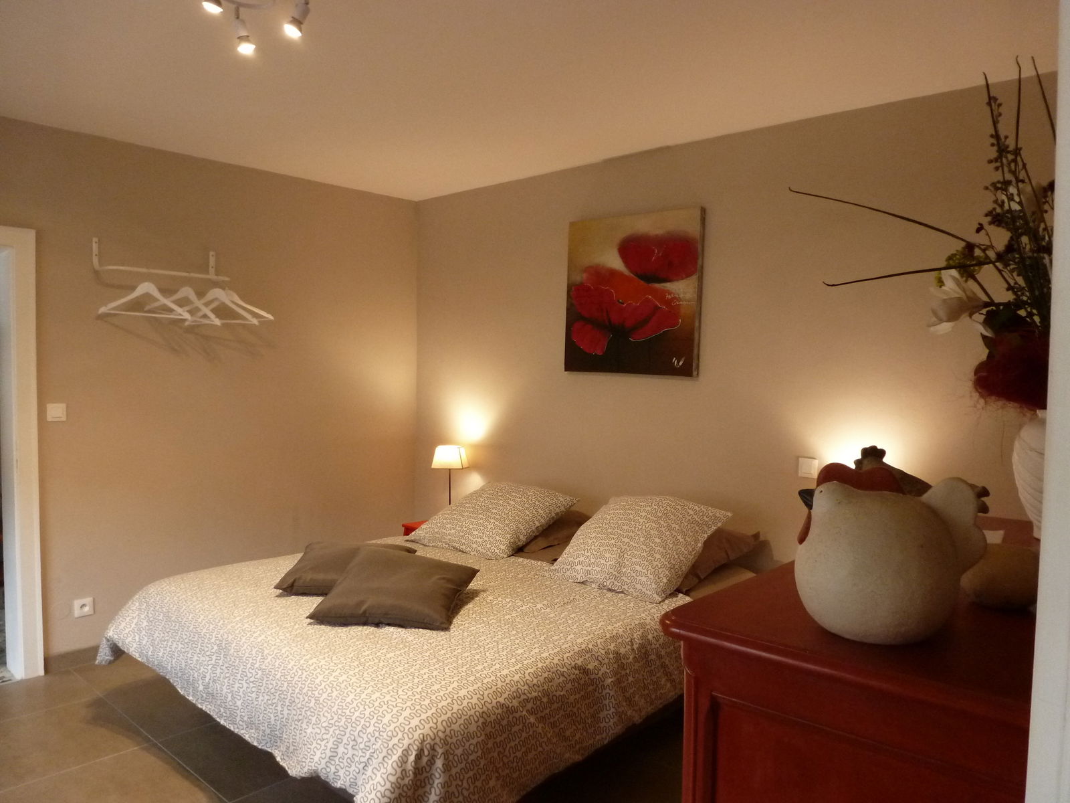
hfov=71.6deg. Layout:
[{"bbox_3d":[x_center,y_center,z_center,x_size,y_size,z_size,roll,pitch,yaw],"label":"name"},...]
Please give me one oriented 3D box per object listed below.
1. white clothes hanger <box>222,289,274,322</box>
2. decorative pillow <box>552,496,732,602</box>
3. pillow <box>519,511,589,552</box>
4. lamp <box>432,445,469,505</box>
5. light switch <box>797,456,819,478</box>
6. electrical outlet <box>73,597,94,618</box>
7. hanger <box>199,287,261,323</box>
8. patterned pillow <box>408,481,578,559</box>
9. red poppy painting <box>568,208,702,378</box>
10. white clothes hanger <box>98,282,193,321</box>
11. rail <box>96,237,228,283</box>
[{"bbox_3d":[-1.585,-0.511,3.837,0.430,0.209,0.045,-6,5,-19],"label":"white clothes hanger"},{"bbox_3d":[0.475,0.633,3.270,0.600,0.160,0.610,3,29,41],"label":"decorative pillow"},{"bbox_3d":[-0.092,0.654,3.963,0.600,0.140,0.580,3,14,41],"label":"pillow"},{"bbox_3d":[-0.513,0.509,4.504,0.198,0.478,0.168,1,3,12],"label":"lamp"},{"bbox_3d":[1.197,0.295,3.260,0.084,0.084,0.018,3,3,41],"label":"light switch"},{"bbox_3d":[-2.179,0.998,3.592,0.018,0.083,0.082,3,3,43],"label":"electrical outlet"},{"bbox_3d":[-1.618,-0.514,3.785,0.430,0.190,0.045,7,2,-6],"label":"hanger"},{"bbox_3d":[-0.227,0.613,3.843,0.600,0.160,0.610,3,21,41],"label":"patterned pillow"},{"bbox_3d":[0.491,-0.546,3.832,0.797,0.810,0.044,4,4,41],"label":"red poppy painting"},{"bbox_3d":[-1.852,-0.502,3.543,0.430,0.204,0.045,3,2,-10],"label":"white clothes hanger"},{"bbox_3d":[-1.836,-0.702,3.697,0.240,0.174,0.600,3,3,43],"label":"rail"}]

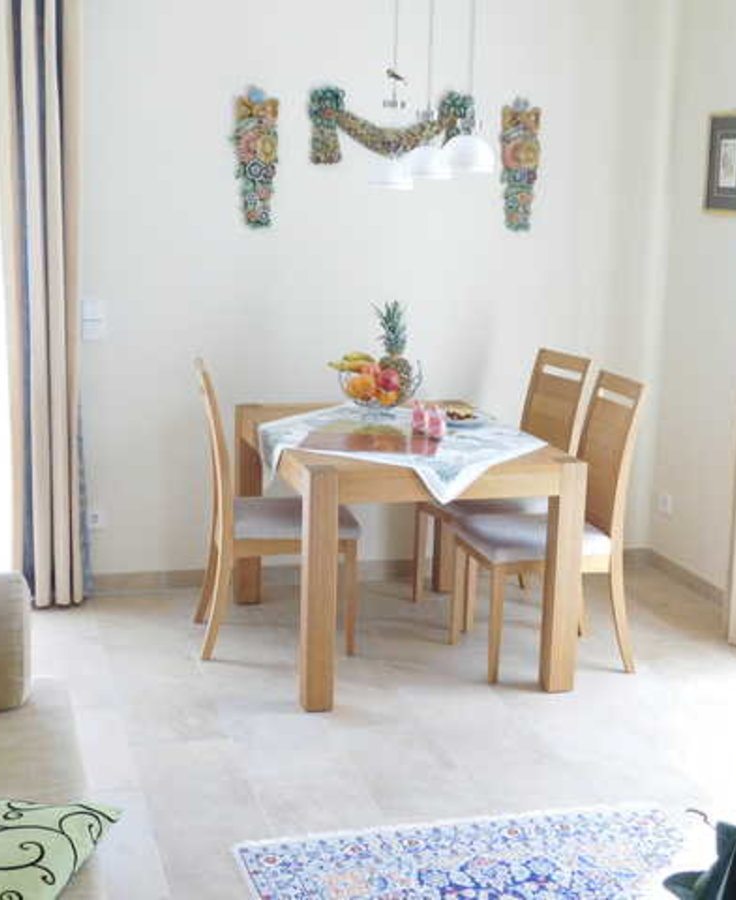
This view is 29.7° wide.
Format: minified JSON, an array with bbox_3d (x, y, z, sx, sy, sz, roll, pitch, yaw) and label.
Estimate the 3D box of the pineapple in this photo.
[{"bbox_3d":[0.098,-0.375,5.248,0.140,0.380,0.140,2,11,0],"label":"pineapple"}]

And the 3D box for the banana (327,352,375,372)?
[{"bbox_3d":[-0.058,-0.322,5.160,0.195,0.070,0.100,-1,12,-16],"label":"banana"}]

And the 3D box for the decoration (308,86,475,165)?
[{"bbox_3d":[0.097,-1.242,5.369,0.680,0.295,0.040,-1,12,-16],"label":"decoration"}]

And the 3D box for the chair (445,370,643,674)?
[{"bbox_3d":[0.613,0.240,4.766,0.540,0.990,0.425,-1,12,-16],"label":"chair"}]

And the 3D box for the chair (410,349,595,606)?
[{"bbox_3d":[0.520,0.132,5.297,0.540,0.990,0.425,-4,13,-27],"label":"chair"}]

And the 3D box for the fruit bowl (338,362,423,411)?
[{"bbox_3d":[0.047,-0.227,5.231,0.310,0.160,0.310,2,11,0],"label":"fruit bowl"}]

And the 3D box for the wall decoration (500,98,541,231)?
[{"bbox_3d":[0.608,-1.137,5.535,0.170,0.525,0.040,-1,12,-16],"label":"wall decoration"}]

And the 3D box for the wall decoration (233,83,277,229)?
[{"bbox_3d":[-0.420,-1.108,5.251,0.170,0.525,0.040,-1,12,-16],"label":"wall decoration"}]

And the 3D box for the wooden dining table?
[{"bbox_3d":[0.089,0.309,4.911,0.908,0.765,1.184,-1,12,-16],"label":"wooden dining table"}]

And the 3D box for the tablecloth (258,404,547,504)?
[{"bbox_3d":[0.090,0.013,4.848,0.930,0.170,1.180,-1,12,-16],"label":"tablecloth"}]

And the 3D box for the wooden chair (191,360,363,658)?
[{"bbox_3d":[-0.329,0.189,4.872,0.540,0.990,0.425,0,11,-11],"label":"wooden chair"}]

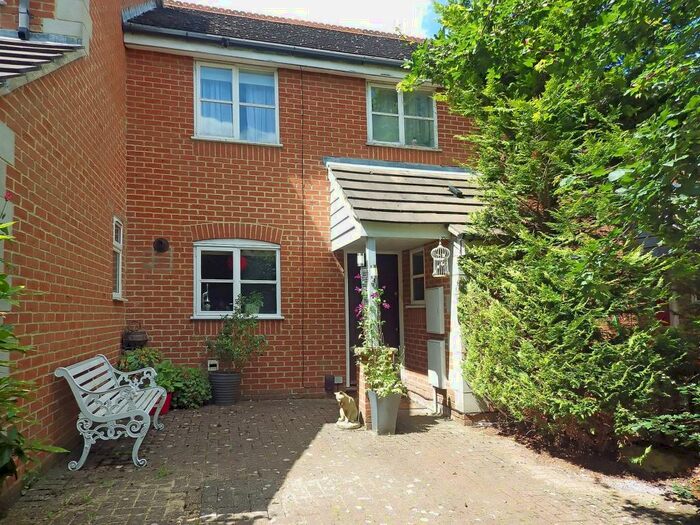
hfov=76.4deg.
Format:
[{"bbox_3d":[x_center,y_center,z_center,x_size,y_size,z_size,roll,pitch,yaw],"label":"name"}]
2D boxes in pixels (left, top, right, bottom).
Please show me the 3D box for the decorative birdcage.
[{"bbox_3d":[1.034,-0.041,5.100,0.220,0.430,0.220,1,-5,-15],"label":"decorative birdcage"}]

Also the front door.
[{"bbox_3d":[0.350,0.812,6.650,0.840,1.970,0.100,1,-5,-15],"label":"front door"}]

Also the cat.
[{"bbox_3d":[-0.040,1.612,5.000,0.240,0.340,0.160,3,-6,-35],"label":"cat"}]

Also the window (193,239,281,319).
[{"bbox_3d":[-1.552,0.220,6.160,1.180,1.110,0.100,1,-5,-15],"label":"window"}]

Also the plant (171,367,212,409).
[{"bbox_3d":[-1.962,1.543,5.550,0.500,0.480,0.450,1,-5,-15],"label":"plant"}]

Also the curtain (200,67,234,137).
[{"bbox_3d":[-1.930,-2.347,6.500,0.480,1.030,0.100,1,-5,-15],"label":"curtain"}]

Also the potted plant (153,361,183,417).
[{"bbox_3d":[-2.260,1.511,5.420,0.400,0.620,0.400,1,-5,-15],"label":"potted plant"}]

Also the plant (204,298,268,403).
[{"bbox_3d":[-1.431,1.061,5.680,0.740,1.350,0.600,1,-5,-15],"label":"plant"}]

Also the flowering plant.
[{"bbox_3d":[0.305,0.761,4.850,0.550,1.330,0.500,1,-5,-15],"label":"flowering plant"}]

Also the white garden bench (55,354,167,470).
[{"bbox_3d":[-2.072,1.260,4.000,0.650,0.790,1.080,1,-5,-15],"label":"white garden bench"}]

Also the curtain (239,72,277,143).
[{"bbox_3d":[-1.373,-2.315,6.620,0.550,1.060,0.100,1,-5,-15],"label":"curtain"}]

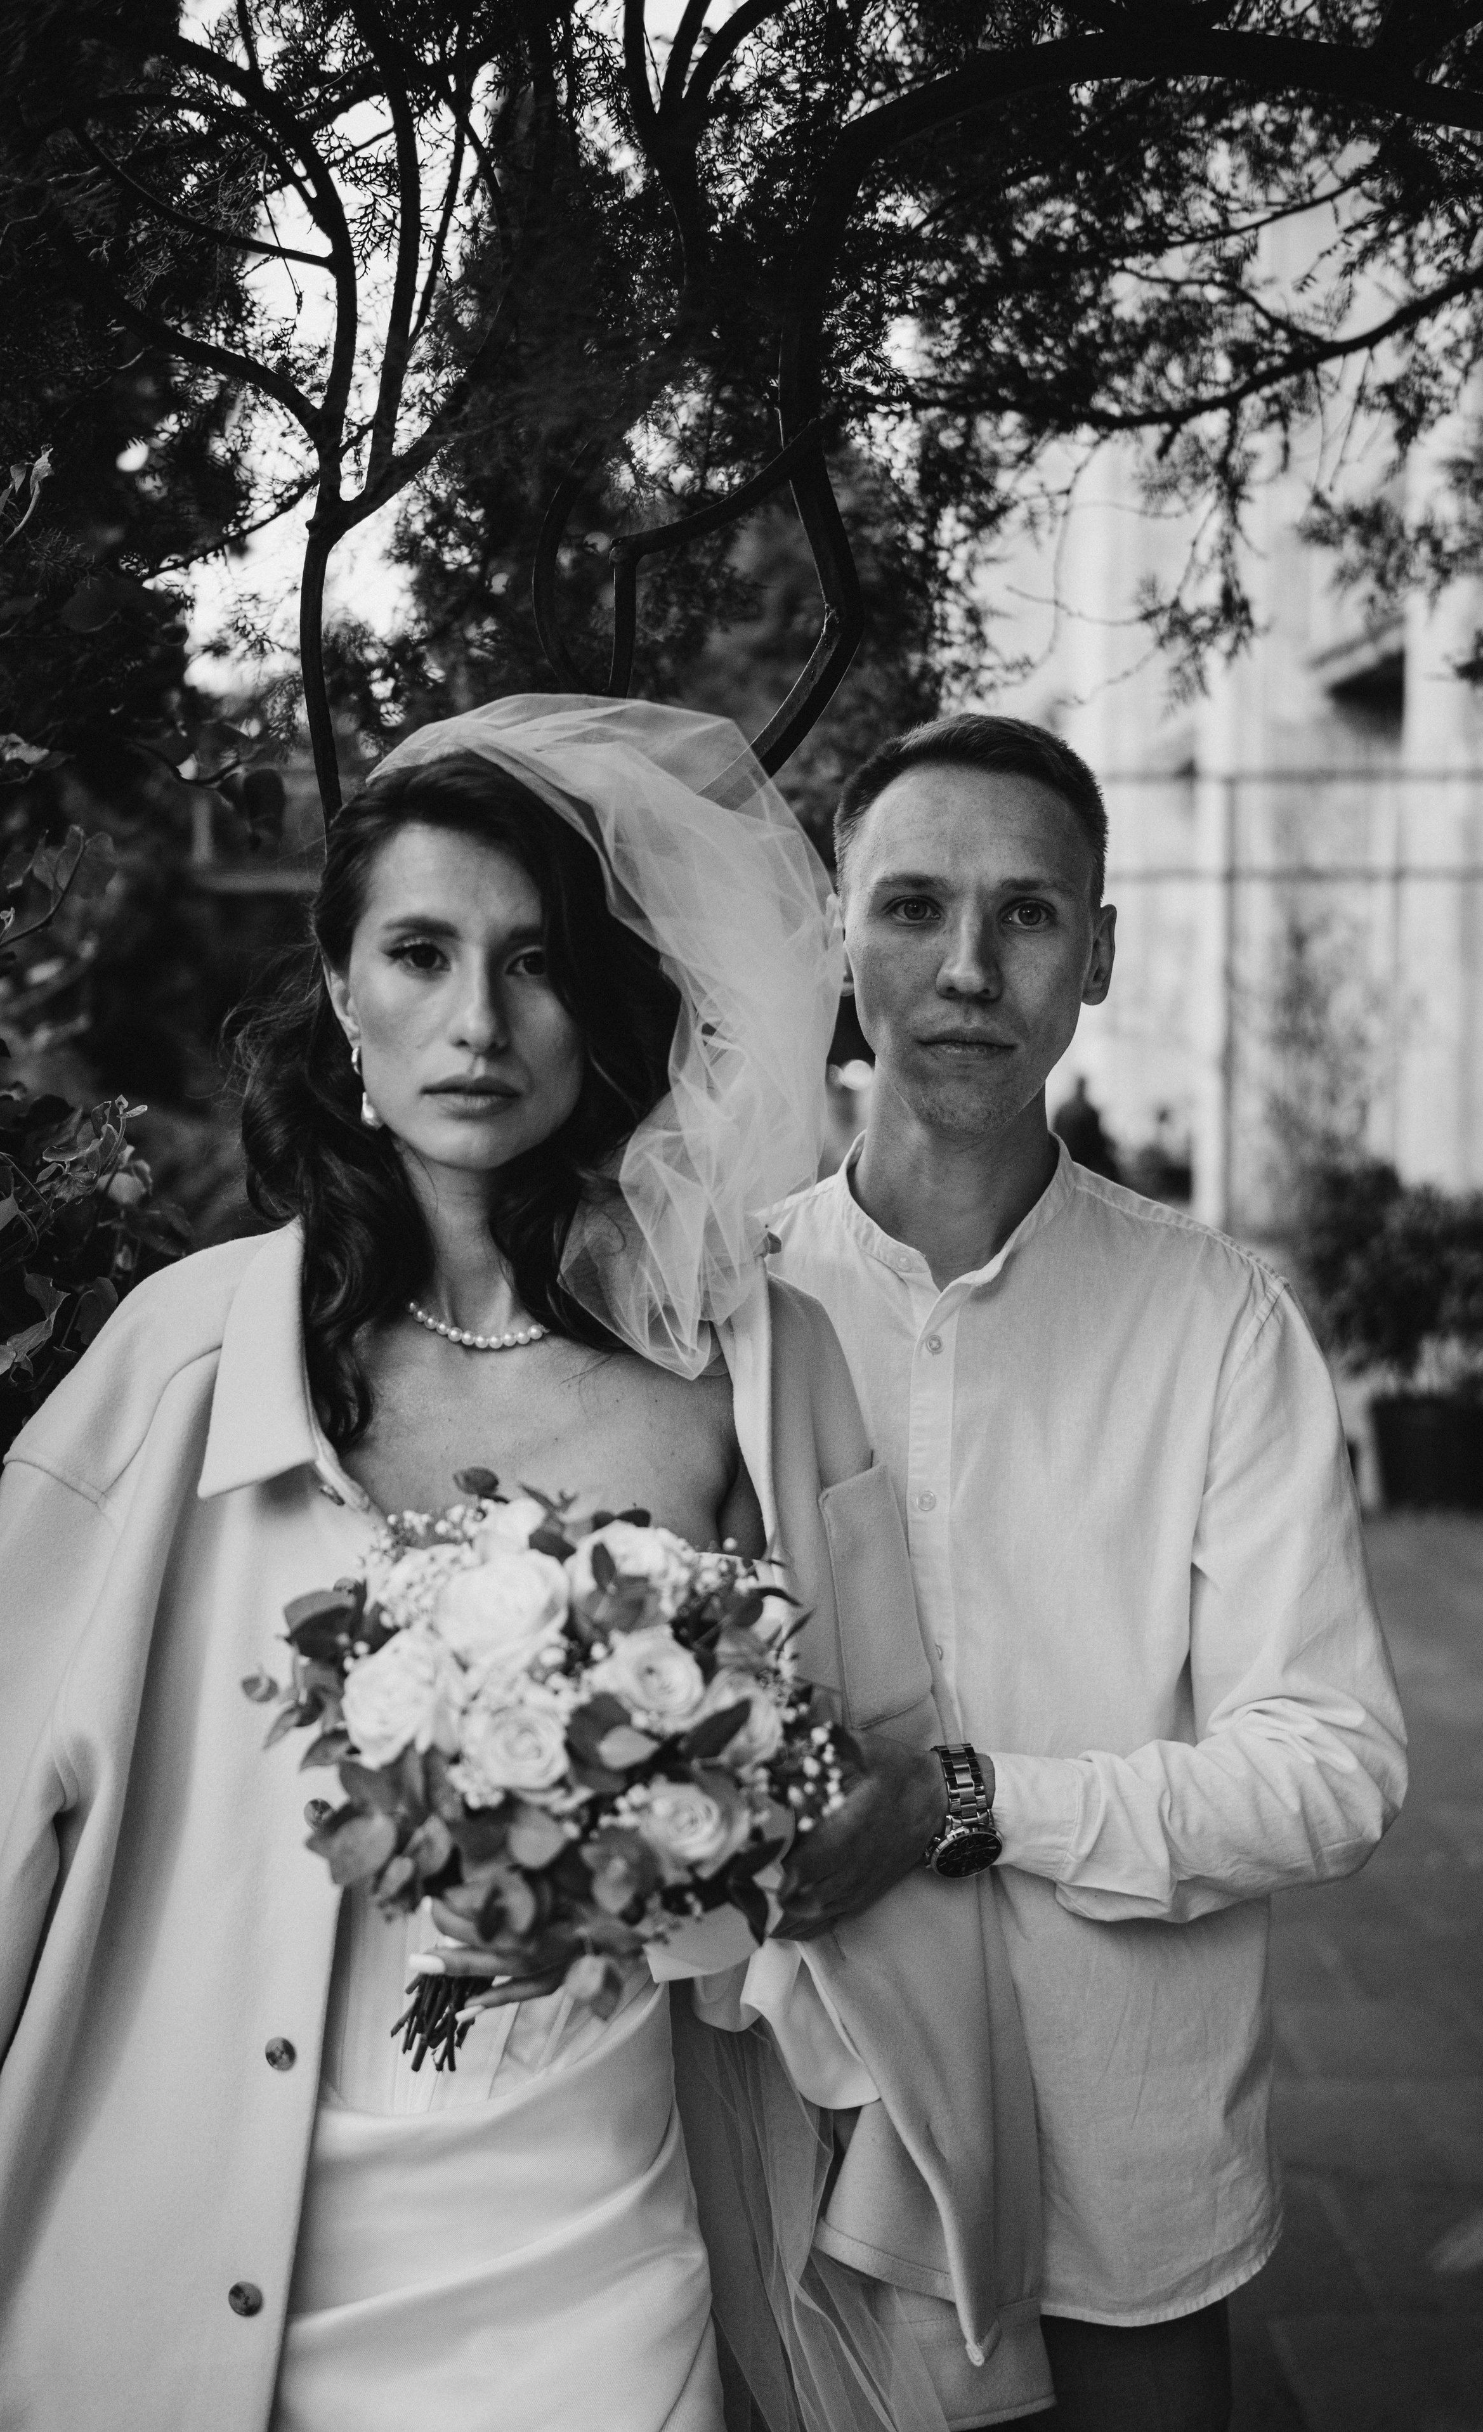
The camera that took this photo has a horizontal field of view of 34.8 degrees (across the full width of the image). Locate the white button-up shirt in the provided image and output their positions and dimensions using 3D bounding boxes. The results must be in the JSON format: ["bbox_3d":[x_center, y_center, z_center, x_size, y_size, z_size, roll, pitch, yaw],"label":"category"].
[{"bbox_3d":[0.163,0.313,1.430,0.500,0.715,0.330,0,2,12],"label":"white button-up shirt"}]

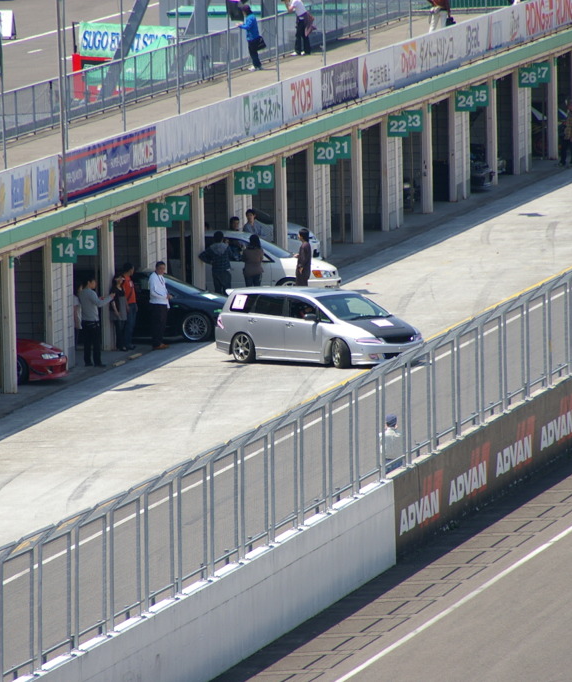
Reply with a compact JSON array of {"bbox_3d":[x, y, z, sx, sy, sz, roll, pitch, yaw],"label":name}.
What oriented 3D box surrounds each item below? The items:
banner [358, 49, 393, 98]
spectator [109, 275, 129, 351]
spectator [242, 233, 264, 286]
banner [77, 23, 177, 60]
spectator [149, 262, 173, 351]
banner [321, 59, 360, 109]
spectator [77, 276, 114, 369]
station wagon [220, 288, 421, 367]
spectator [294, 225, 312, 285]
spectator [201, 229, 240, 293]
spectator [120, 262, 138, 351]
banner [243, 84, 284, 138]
[{"bbox_3d":[2.055,-6.047,239.859,0.050,0.900,4.896,0,4,10],"label":"banner"},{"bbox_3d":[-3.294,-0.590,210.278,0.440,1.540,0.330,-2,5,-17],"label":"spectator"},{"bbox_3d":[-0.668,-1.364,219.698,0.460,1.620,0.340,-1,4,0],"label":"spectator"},{"bbox_3d":[-4.417,-8.399,299.000,0.050,0.920,4.700,-4,5,-37],"label":"banner"},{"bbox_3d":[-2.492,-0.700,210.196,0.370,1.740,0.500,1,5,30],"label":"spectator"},{"bbox_3d":[1.212,-5.673,234.987,0.050,0.900,4.953,0,4,10],"label":"banner"},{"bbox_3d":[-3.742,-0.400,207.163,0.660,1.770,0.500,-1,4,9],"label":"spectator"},{"bbox_3d":[0.694,-0.322,206.596,1.800,1.500,4.770,-5,6,-41],"label":"station wagon"},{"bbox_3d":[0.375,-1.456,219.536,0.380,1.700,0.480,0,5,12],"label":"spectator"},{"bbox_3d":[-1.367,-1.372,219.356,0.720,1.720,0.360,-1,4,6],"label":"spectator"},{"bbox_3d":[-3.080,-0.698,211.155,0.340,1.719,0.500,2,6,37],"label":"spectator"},{"bbox_3d":[-0.481,-4.880,225.191,0.050,0.900,4.978,0,4,10],"label":"banner"}]

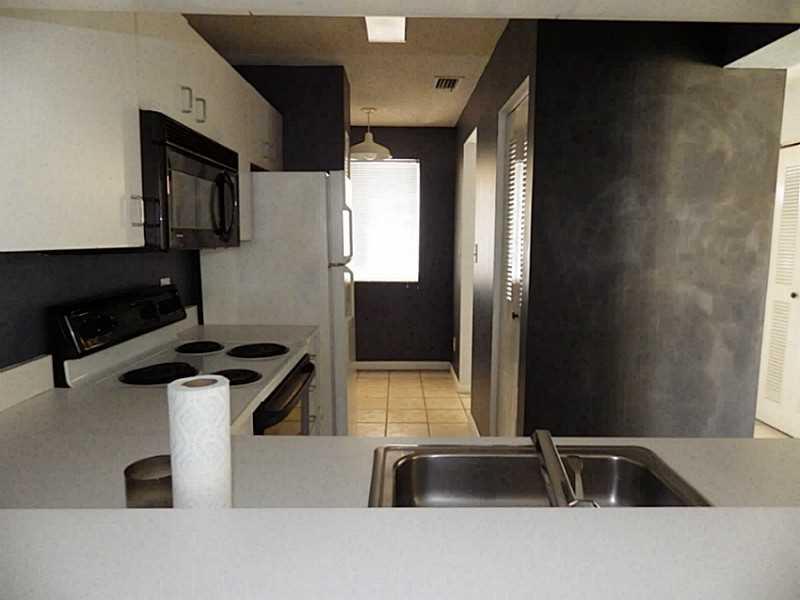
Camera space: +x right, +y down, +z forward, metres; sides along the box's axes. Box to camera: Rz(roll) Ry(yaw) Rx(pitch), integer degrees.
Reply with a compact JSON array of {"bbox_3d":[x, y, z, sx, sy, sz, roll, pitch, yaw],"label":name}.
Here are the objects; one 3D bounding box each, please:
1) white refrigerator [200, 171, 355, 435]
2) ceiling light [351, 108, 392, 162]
[{"bbox_3d":[-0.639,0.153,3.013,0.770,1.700,0.700,0,7,0],"label":"white refrigerator"},{"bbox_3d":[-0.264,-1.407,4.270,0.390,0.390,0.390,0,7,0],"label":"ceiling light"}]

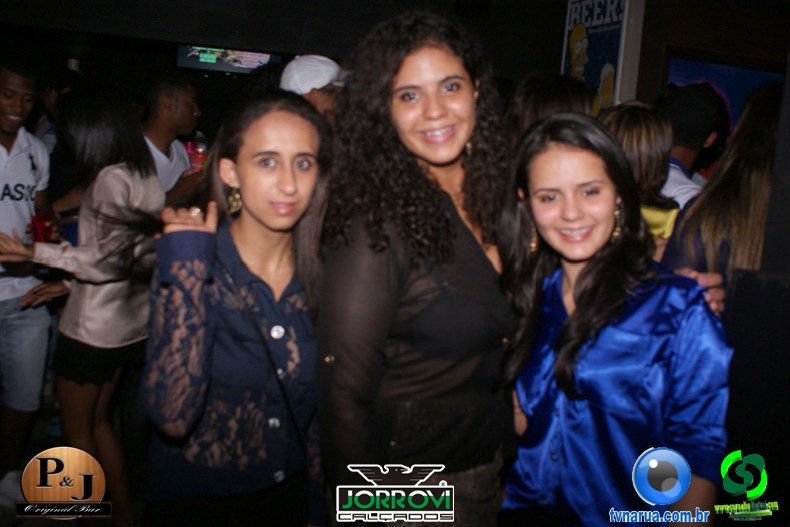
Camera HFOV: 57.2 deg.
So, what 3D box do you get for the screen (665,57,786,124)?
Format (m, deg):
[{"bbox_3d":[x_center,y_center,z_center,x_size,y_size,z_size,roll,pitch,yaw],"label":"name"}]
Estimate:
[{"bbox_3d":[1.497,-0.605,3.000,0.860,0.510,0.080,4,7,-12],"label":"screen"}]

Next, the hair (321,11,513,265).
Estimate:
[{"bbox_3d":[0.033,-0.207,1.180,0.285,0.380,0.270,-1,7,-7],"label":"hair"}]

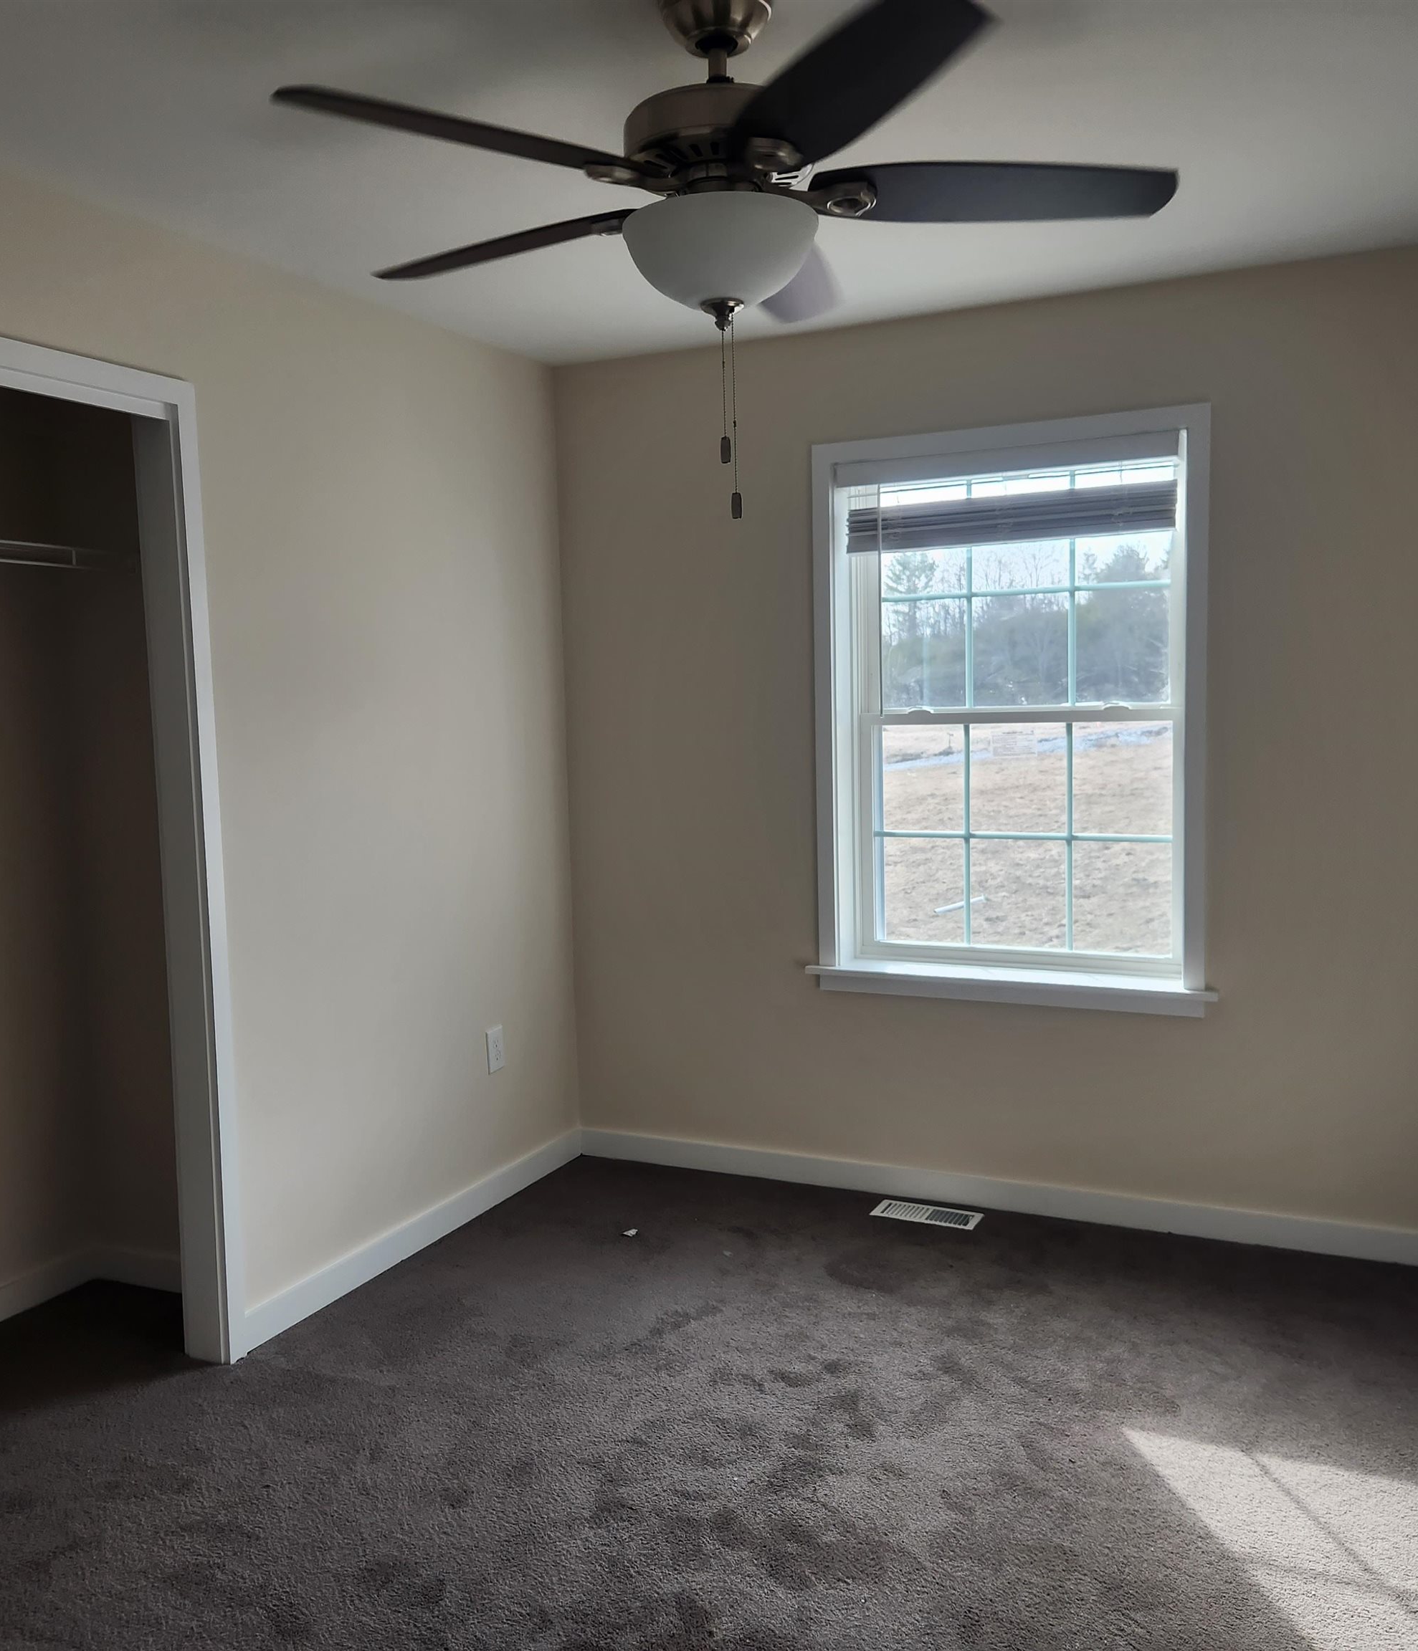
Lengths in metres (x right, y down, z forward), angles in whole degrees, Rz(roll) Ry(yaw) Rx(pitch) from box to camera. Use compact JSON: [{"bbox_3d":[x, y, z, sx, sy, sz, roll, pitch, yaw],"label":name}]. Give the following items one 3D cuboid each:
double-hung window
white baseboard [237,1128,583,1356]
[{"bbox_3d":[0.797,-0.284,3.926,1.055,1.525,0.130,1,6,26],"label":"double-hung window"},{"bbox_3d":[-0.717,1.062,3.933,0.016,0.083,1.480,1,6,26],"label":"white baseboard"}]

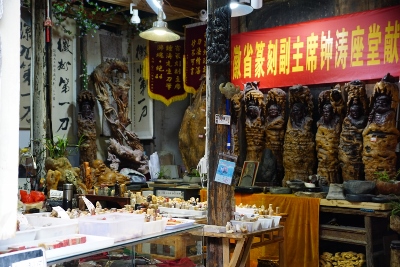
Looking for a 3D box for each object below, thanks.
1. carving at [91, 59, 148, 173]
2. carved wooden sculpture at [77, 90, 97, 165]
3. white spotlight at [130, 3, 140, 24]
[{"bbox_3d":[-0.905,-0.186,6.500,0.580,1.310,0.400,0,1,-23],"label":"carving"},{"bbox_3d":[-1.247,-0.038,6.350,0.210,0.870,0.210,0,1,-23],"label":"carved wooden sculpture"},{"bbox_3d":[-0.558,-1.038,5.000,0.085,0.190,0.100,-1,2,-30],"label":"white spotlight"}]

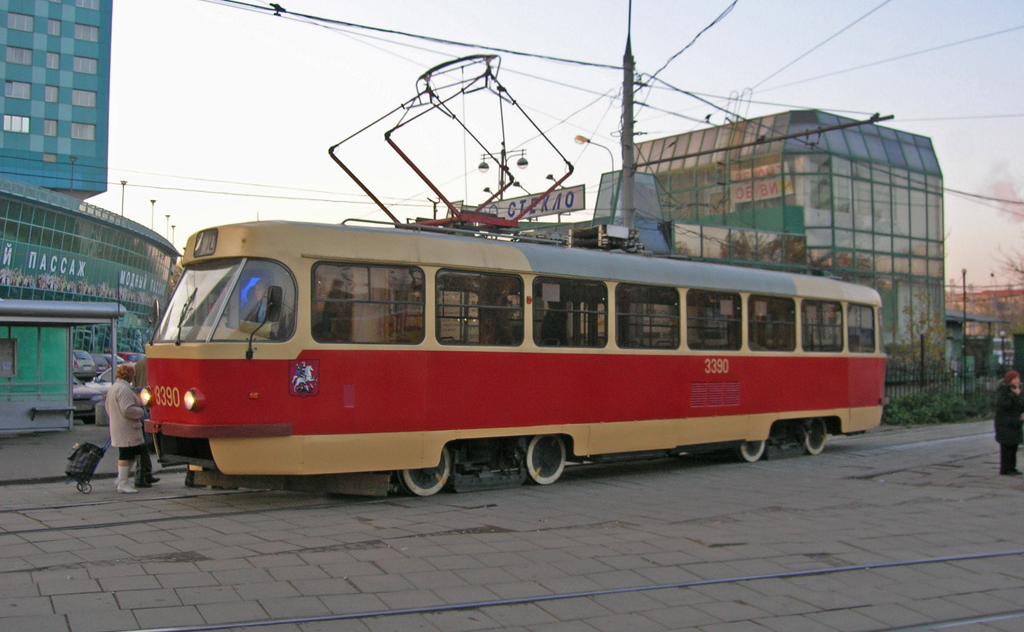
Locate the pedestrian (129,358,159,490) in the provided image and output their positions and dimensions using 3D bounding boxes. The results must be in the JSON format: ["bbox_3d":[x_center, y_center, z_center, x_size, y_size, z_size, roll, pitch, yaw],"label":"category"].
[{"bbox_3d":[-4.337,1.179,12.096,0.480,1.720,0.500,2,-3,-25],"label":"pedestrian"}]

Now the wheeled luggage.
[{"bbox_3d":[-4.798,1.575,11.445,0.350,0.830,0.360,30,-12,-16],"label":"wheeled luggage"}]

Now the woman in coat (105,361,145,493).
[{"bbox_3d":[-4.418,1.280,11.579,0.480,1.470,0.520,2,-3,-23],"label":"woman in coat"}]

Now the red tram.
[{"bbox_3d":[1.532,0.647,14.649,14.100,3.080,2.500,3,-3,-43],"label":"red tram"}]

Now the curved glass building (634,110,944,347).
[{"bbox_3d":[9.810,-1.553,35.756,7.850,9.500,7.360,3,-3,-42],"label":"curved glass building"}]

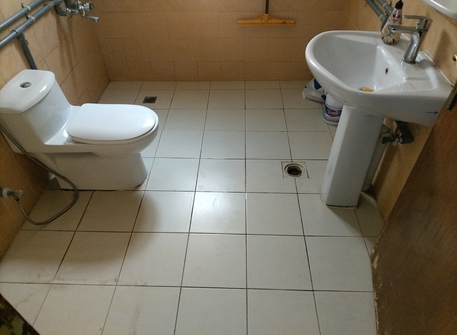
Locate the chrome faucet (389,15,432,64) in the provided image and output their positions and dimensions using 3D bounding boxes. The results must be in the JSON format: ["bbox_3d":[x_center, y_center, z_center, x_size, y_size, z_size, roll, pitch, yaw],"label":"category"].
[{"bbox_3d":[0.720,-0.516,1.401,0.157,0.178,0.048,1,42,2],"label":"chrome faucet"}]

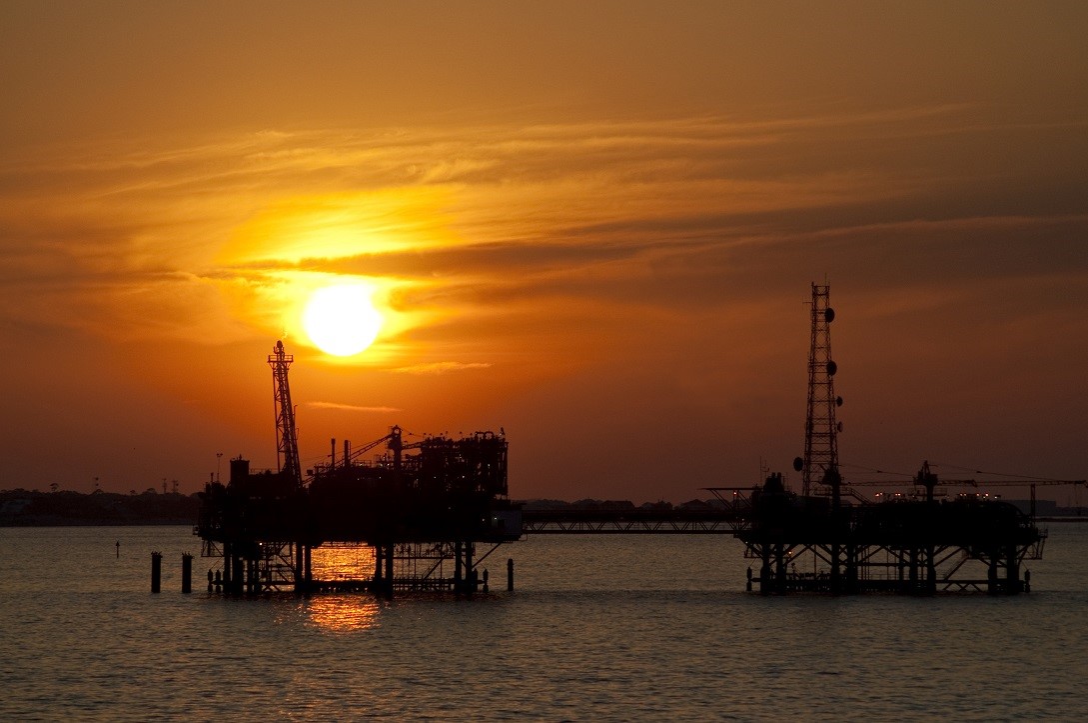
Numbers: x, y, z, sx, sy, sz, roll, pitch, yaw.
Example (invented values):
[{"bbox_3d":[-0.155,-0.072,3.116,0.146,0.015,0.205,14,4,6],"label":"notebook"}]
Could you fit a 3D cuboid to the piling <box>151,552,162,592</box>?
[{"bbox_3d":[-67.630,36.760,1342.000,1.650,6.900,1.650,0,-1,-9],"label":"piling"}]

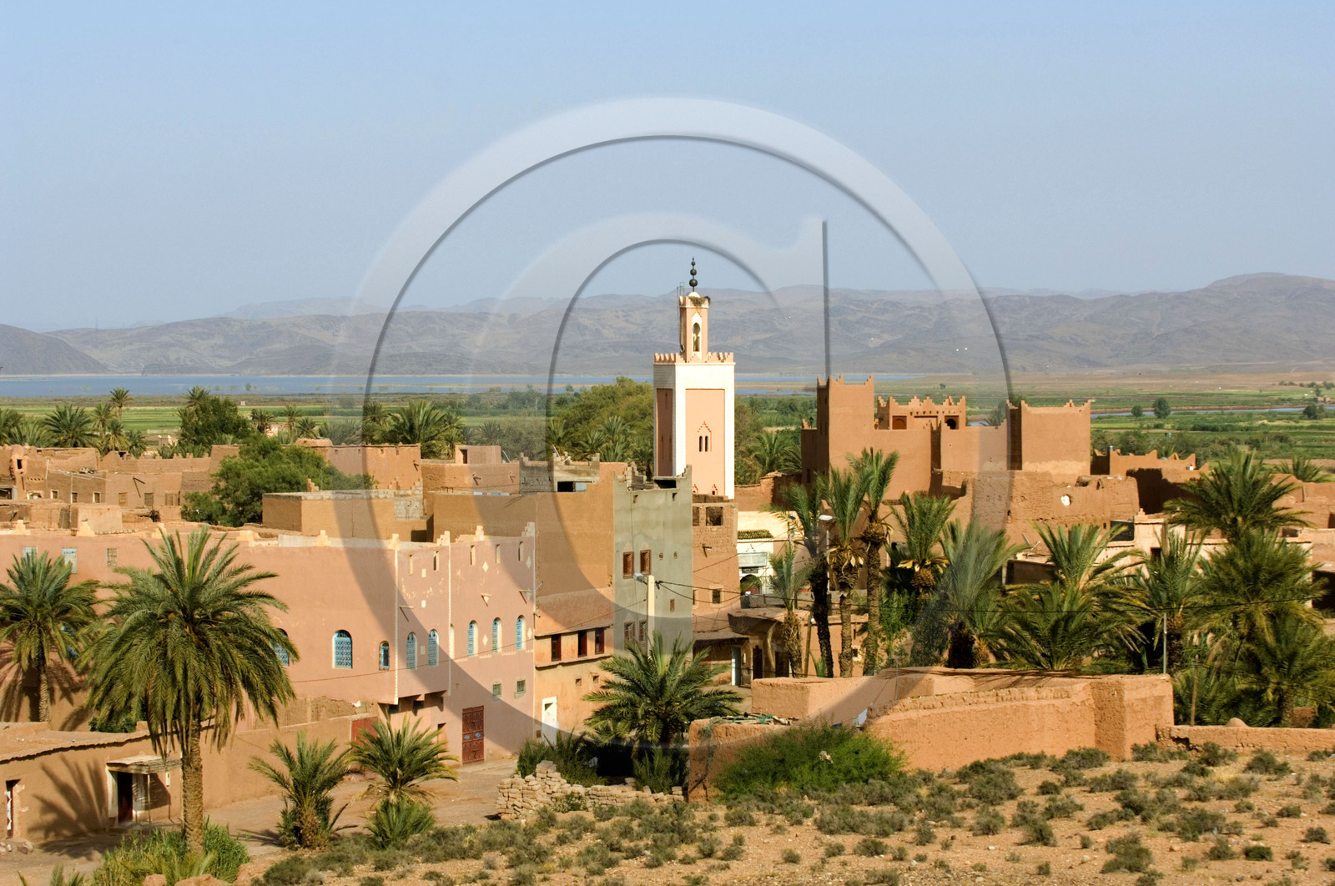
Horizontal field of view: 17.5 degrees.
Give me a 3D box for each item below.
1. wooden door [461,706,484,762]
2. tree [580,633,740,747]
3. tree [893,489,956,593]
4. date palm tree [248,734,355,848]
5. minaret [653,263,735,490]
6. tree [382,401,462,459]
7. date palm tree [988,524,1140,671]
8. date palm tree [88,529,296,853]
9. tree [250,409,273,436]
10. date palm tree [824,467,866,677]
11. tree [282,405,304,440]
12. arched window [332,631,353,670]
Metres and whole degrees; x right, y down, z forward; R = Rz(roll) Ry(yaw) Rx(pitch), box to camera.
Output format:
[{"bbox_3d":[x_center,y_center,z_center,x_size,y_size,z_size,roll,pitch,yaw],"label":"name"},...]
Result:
[{"bbox_3d":[-8.484,12.737,189.000,0.150,2.450,2.100,0,1,24],"label":"wooden door"},{"bbox_3d":[-0.203,11.050,187.000,6.750,5.850,6.550,0,1,0],"label":"tree"},{"bbox_3d":[14.004,7.501,237.000,3.540,9.580,3.430,0,1,0],"label":"tree"},{"bbox_3d":[-13.302,12.565,157.000,3.700,4.250,3.600,0,1,0],"label":"date palm tree"},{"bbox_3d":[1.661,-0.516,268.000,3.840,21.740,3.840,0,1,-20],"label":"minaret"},{"bbox_3d":[-19.190,2.455,340.000,6.380,11.540,6.190,0,1,0],"label":"tree"},{"bbox_3d":[19.522,8.112,214.000,7.260,8.340,7.040,0,1,0],"label":"date palm tree"},{"bbox_3d":[-17.048,8.926,155.500,7.400,11.600,7.300,0,1,0],"label":"date palm tree"},{"bbox_3d":[-82.499,-2.735,880.089,4.800,8.300,4.800,0,1,0],"label":"tree"},{"bbox_3d":[9.466,7.390,230.000,2.380,12.180,2.310,0,1,0],"label":"date palm tree"},{"bbox_3d":[-73.447,-3.683,850.000,4.400,7.700,4.400,0,1,0],"label":"tree"},{"bbox_3d":[-13.795,8.791,184.000,0.920,1.600,0.150,1,1,25],"label":"arched window"}]

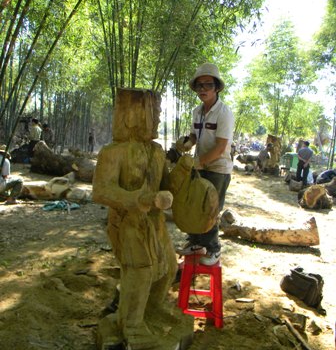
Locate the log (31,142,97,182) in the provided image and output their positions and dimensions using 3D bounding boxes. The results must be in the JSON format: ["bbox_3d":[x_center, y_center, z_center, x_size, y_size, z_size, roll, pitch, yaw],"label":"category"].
[{"bbox_3d":[-3.942,-0.426,13.231,2.800,1.060,1.000,4,6,25],"label":"log"}]

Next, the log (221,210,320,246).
[{"bbox_3d":[1.583,0.795,5.703,1.470,0.380,0.360,4,6,26],"label":"log"}]

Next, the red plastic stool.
[{"bbox_3d":[0.284,0.970,3.100,0.370,0.470,0.370,3,6,14],"label":"red plastic stool"}]

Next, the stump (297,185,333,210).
[{"bbox_3d":[3.441,0.455,8.529,0.750,0.560,0.650,4,6,23],"label":"stump"}]

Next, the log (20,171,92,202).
[{"bbox_3d":[-2.727,0.299,8.829,1.650,0.540,0.550,1,6,0],"label":"log"}]

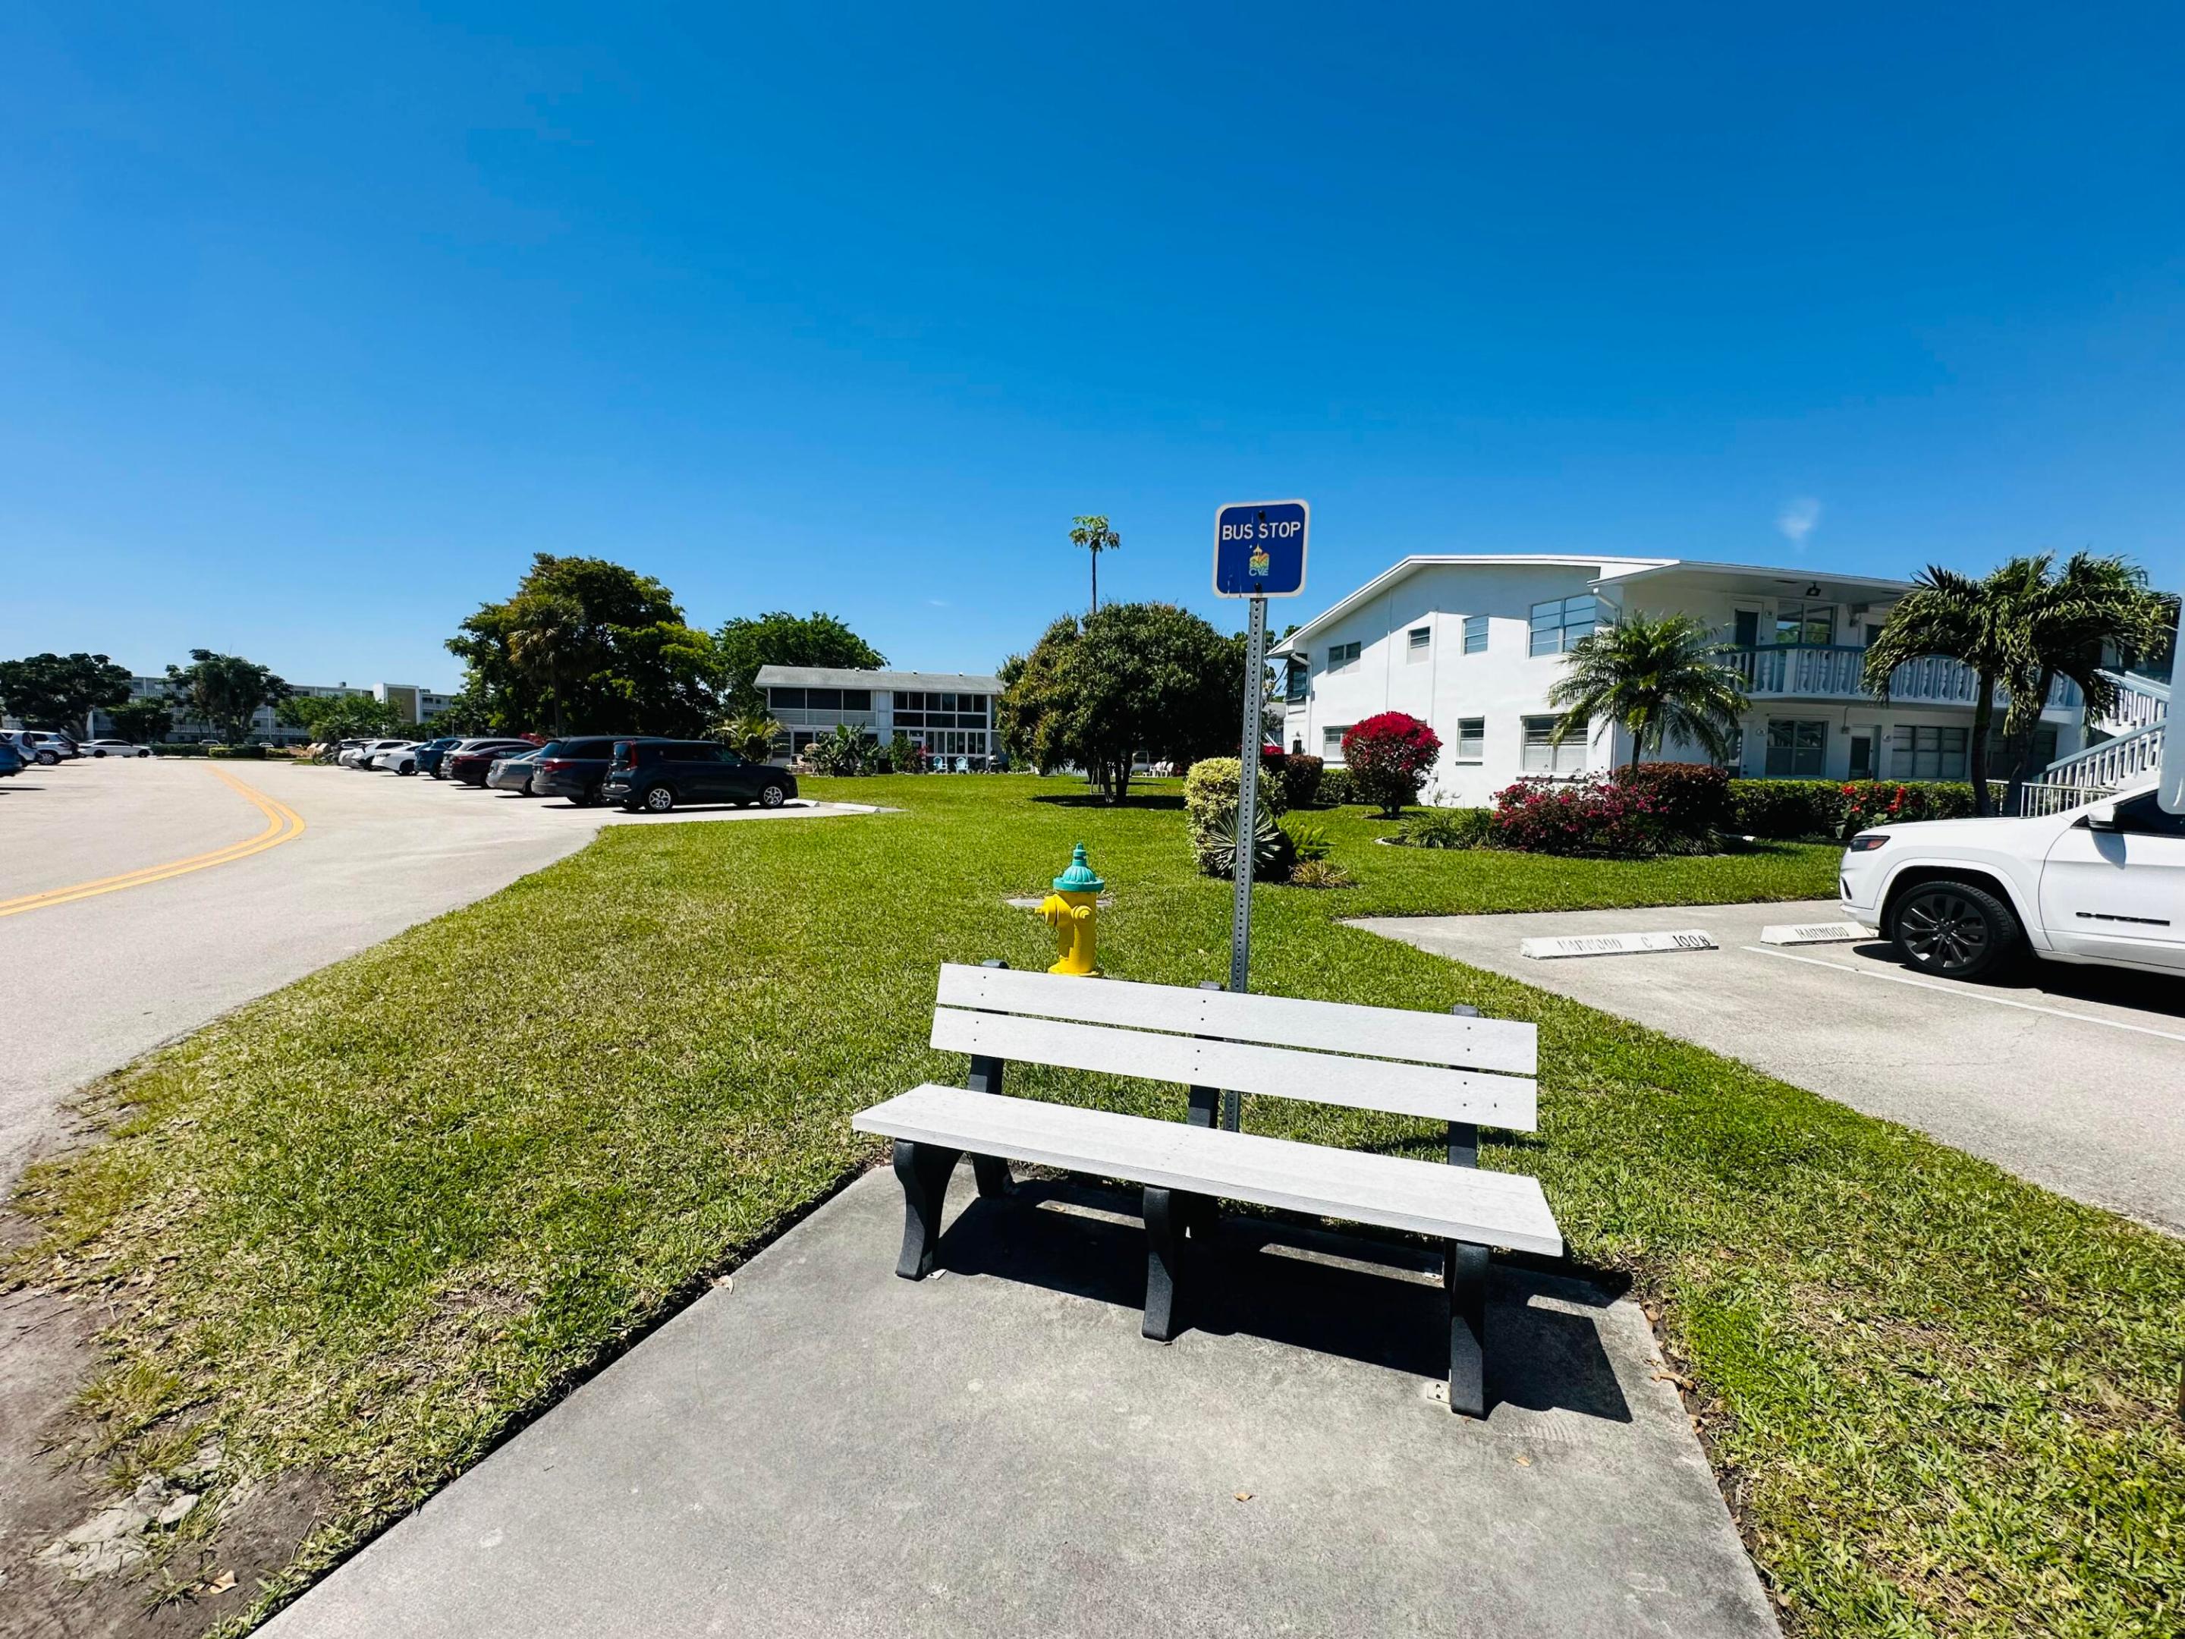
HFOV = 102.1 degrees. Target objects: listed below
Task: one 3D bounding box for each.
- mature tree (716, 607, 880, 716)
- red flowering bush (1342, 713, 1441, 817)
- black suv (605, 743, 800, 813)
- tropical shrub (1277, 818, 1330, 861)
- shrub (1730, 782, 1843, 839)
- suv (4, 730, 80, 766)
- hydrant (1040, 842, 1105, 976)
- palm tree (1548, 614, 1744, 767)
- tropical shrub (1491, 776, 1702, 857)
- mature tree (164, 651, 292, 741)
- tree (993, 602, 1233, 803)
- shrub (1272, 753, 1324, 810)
[{"bbox_3d":[-22.527,-9.978,68.000,12.200,12.200,11.500,0,4,-18],"label":"mature tree"},{"bbox_3d":[7.142,-1.305,20.913,2.250,2.466,2.200,3,4,19],"label":"red flowering bush"},{"bbox_3d":[-9.170,-1.070,20.960,1.800,1.600,4.200,5,5,44],"label":"black suv"},{"bbox_3d":[2.720,0.323,11.400,0.780,0.740,0.780,2,4,13],"label":"tropical shrub"},{"bbox_3d":[13.752,-0.196,17.461,2.200,1.112,1.050,3,4,19],"label":"shrub"},{"bbox_3d":[-56.700,-3.770,46.400,4.650,1.700,1.870,-2,5,-36],"label":"suv"},{"bbox_3d":[-0.147,0.593,5.837,0.460,0.889,0.400,0,4,-12],"label":"hydrant"},{"bbox_3d":[9.757,-1.581,15.457,3.100,4.066,3.100,3,4,19],"label":"palm tree"},{"bbox_3d":[8.388,-0.101,14.657,3.000,1.213,1.750,3,4,19],"label":"tropical shrub"},{"bbox_3d":[-84.139,-11.270,86.000,8.800,10.600,8.500,-3,5,-44],"label":"mature tree"},{"bbox_3d":[0.798,-3.478,26.293,7.000,5.859,6.700,1,4,0],"label":"tree"},{"bbox_3d":[5.256,-0.994,22.948,1.550,1.466,1.500,3,4,19],"label":"shrub"}]

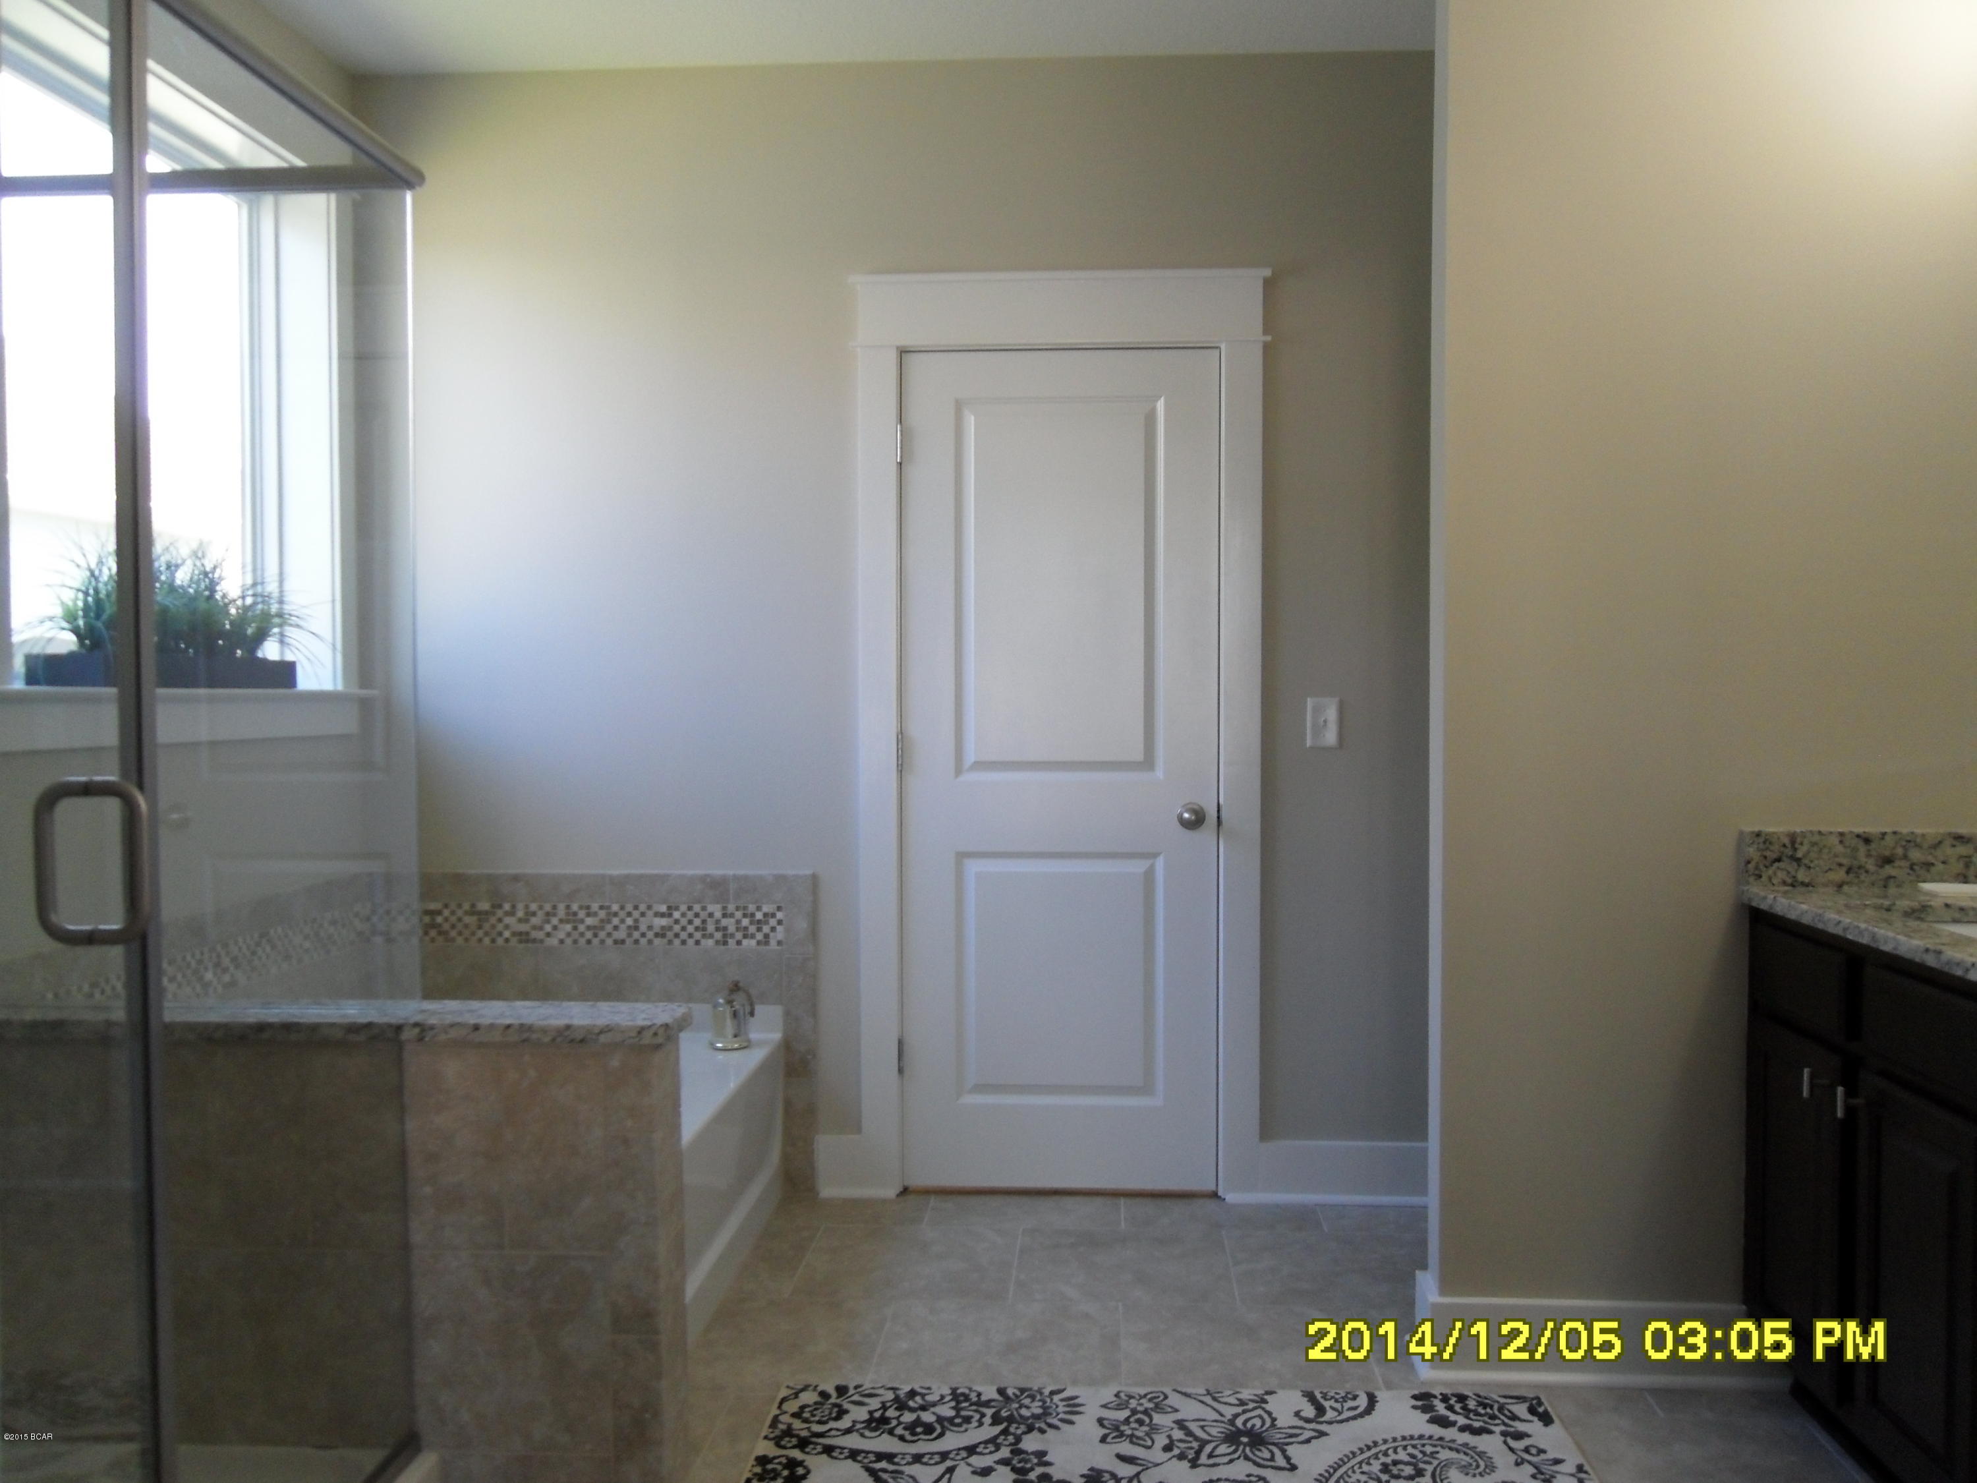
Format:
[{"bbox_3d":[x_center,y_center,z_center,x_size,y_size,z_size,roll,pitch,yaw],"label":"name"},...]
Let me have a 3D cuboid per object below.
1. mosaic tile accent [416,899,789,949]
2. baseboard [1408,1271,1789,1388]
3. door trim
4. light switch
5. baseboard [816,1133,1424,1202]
[{"bbox_3d":[-0.954,0.447,3.902,0.915,0.111,0.014,0,1,4],"label":"mosaic tile accent"},{"bbox_3d":[1.080,1.048,2.870,0.627,0.143,0.168,0,1,4],"label":"baseboard"},{"bbox_3d":[0.166,-0.006,3.813,1.004,2.217,0.035,0,1,4],"label":"door trim"},{"bbox_3d":[0.793,-0.043,3.783,0.074,0.120,0.014,0,1,4],"label":"light switch"},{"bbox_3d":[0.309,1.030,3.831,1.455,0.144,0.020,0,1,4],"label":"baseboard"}]

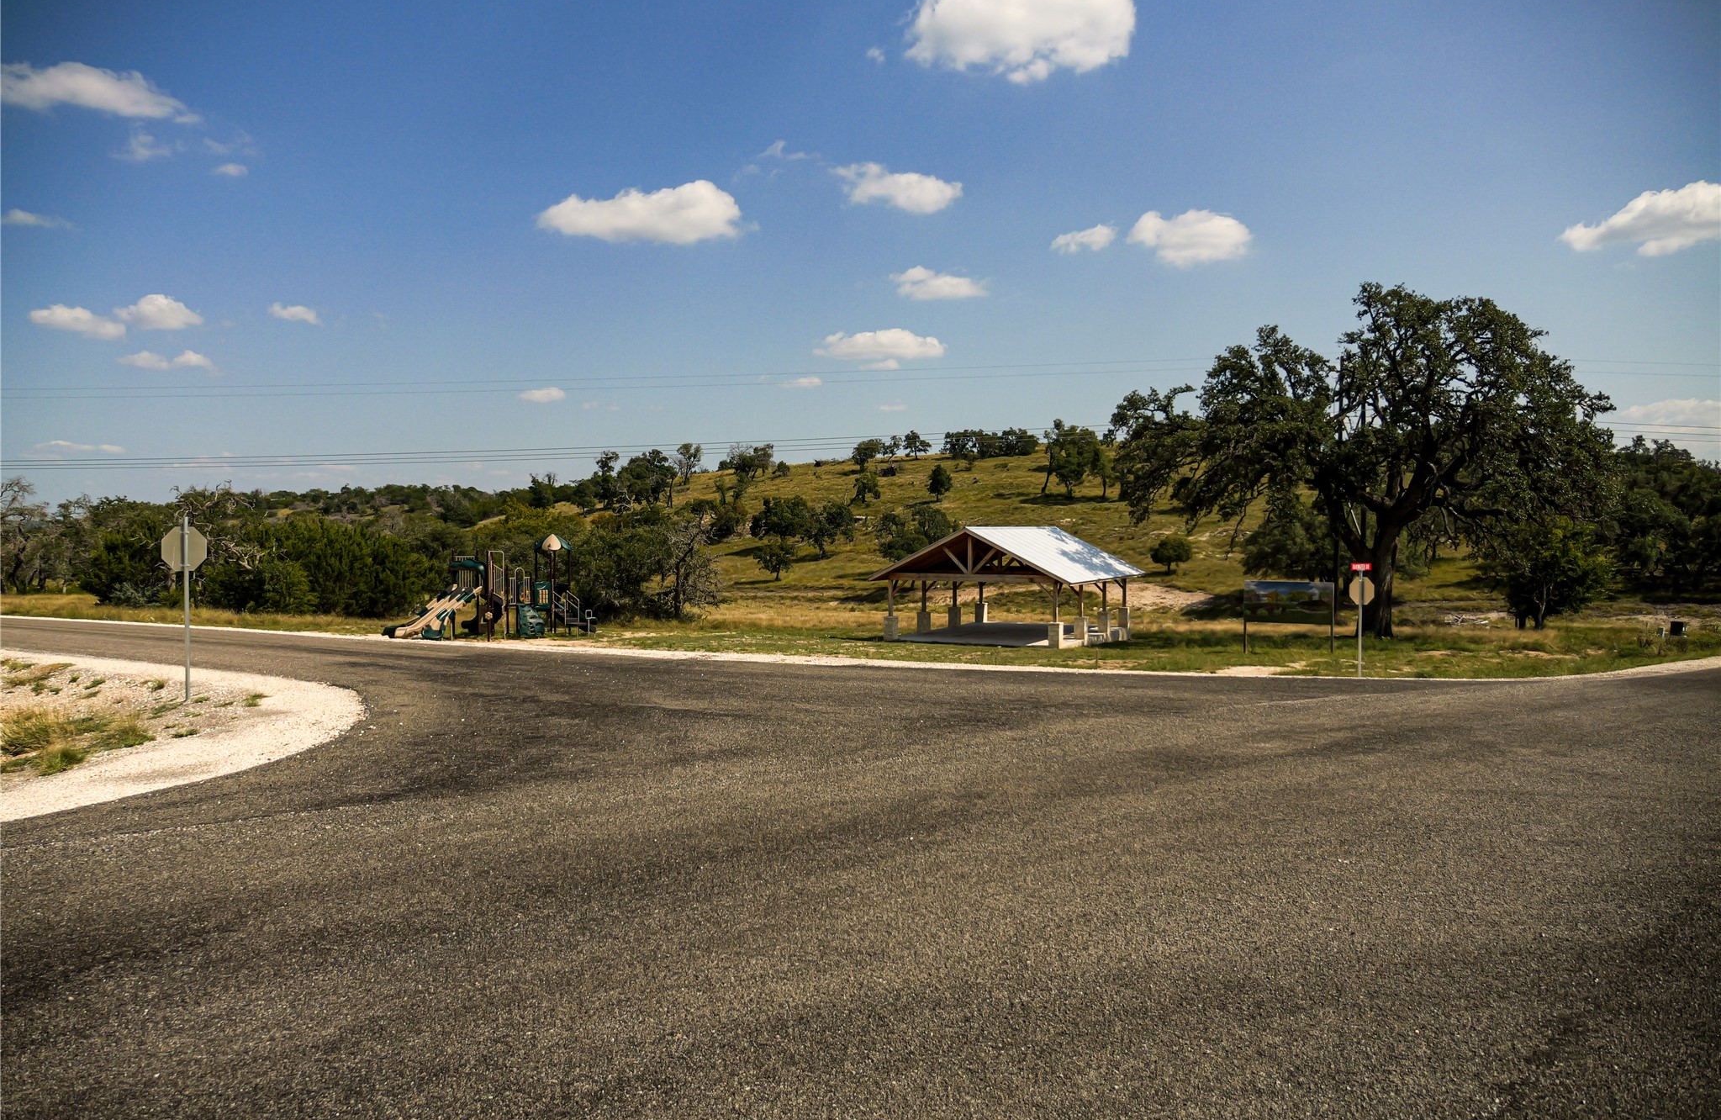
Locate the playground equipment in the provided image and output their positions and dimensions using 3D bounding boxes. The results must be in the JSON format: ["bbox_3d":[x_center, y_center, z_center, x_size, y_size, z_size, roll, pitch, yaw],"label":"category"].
[{"bbox_3d":[-14.400,0.969,46.400,7.900,3.950,5.200,-1,2,-17],"label":"playground equipment"}]

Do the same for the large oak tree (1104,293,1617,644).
[{"bbox_3d":[20.427,-4.182,50.300,19.400,14.940,18.500,1,2,22],"label":"large oak tree"}]

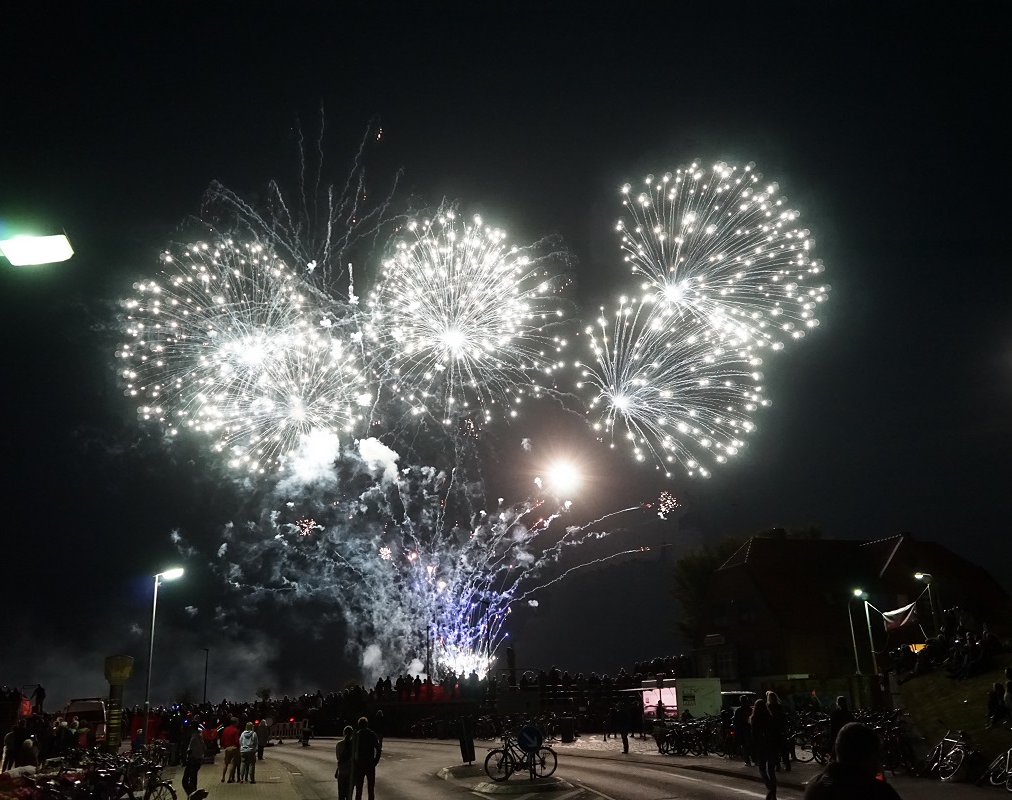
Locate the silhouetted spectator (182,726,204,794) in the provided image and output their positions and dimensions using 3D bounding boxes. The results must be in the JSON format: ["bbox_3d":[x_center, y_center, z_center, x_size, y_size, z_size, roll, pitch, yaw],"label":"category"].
[{"bbox_3d":[-6.770,7.785,20.300,0.500,1.750,0.380,1,-18,-8],"label":"silhouetted spectator"}]

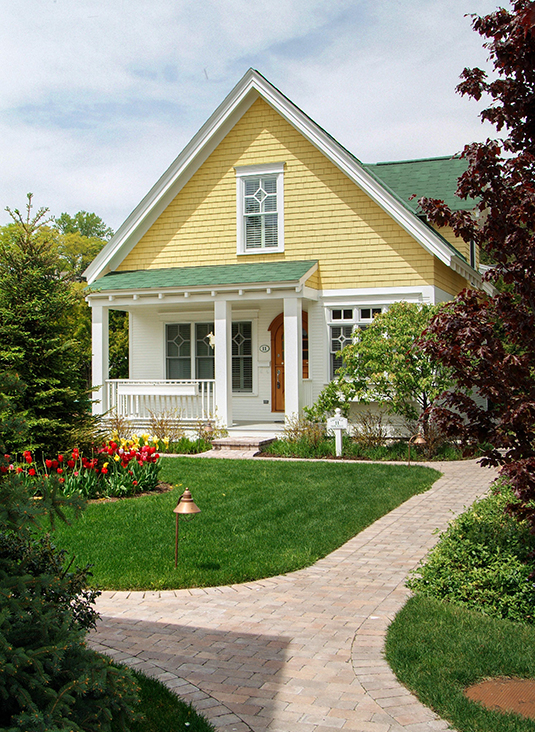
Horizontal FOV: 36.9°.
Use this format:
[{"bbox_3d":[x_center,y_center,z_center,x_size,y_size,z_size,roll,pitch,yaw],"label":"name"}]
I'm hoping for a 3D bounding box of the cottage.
[{"bbox_3d":[1.120,-2.350,20.600,8.500,7.850,10.000,-1,0,21],"label":"cottage"}]

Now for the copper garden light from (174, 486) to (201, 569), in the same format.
[{"bbox_3d":[-0.614,1.248,6.150,0.210,0.610,0.250,0,0,-27],"label":"copper garden light"}]

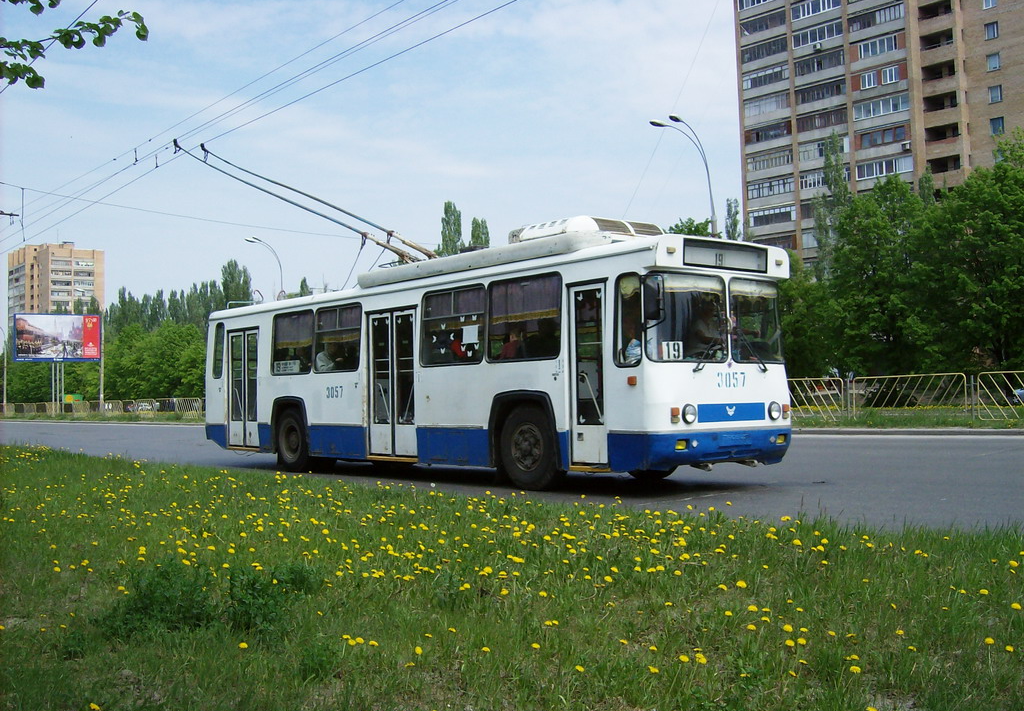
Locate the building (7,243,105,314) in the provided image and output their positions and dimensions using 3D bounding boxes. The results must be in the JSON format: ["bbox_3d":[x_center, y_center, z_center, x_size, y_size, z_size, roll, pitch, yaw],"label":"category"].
[{"bbox_3d":[-129.174,-7.028,304.112,19.000,46.500,21.000,1,-3,-40],"label":"building"}]

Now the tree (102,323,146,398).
[{"bbox_3d":[-32.893,1.221,89.925,4.300,8.048,4.300,1,-3,-40],"label":"tree"}]

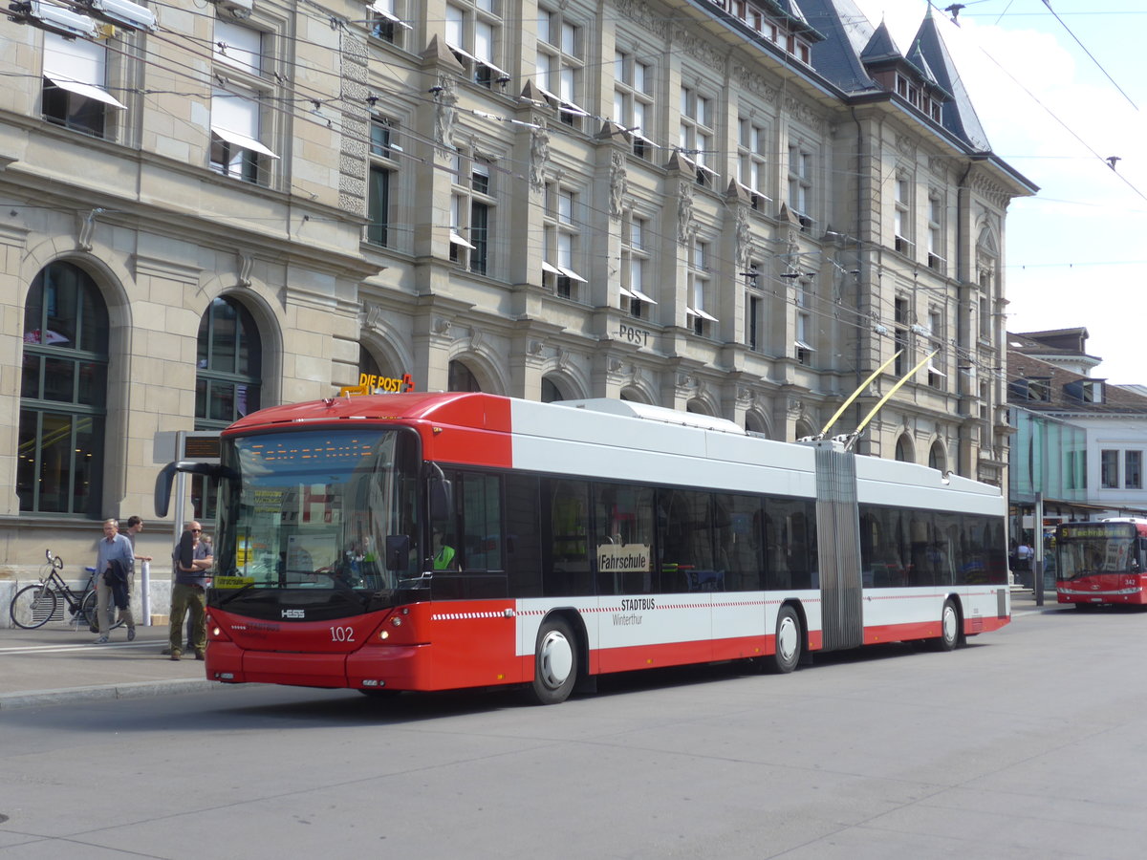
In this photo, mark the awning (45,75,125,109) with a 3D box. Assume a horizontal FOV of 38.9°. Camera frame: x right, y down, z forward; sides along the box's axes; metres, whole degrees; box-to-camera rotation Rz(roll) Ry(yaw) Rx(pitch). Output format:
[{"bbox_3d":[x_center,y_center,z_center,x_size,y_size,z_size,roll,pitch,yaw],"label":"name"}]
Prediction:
[{"bbox_3d":[-8.037,-5.612,26.626,0.580,0.460,1.520,-2,-5,31],"label":"awning"}]

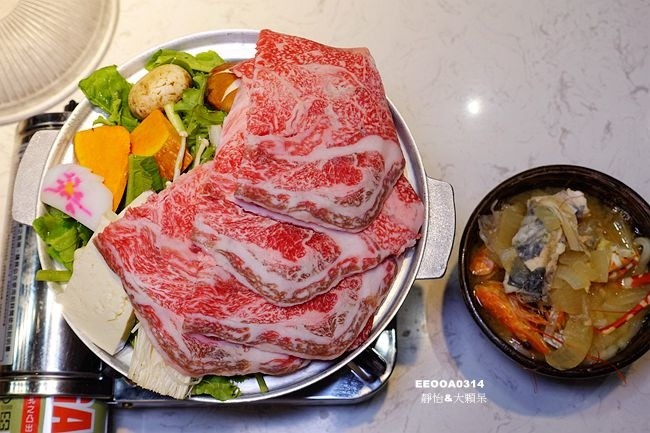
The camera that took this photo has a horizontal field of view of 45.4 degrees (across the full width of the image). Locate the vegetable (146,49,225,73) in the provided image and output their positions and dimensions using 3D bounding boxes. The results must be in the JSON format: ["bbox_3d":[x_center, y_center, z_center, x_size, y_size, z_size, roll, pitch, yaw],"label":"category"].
[{"bbox_3d":[-0.090,-0.099,0.500,0.049,0.013,0.021,-6,72,-2],"label":"vegetable"}]

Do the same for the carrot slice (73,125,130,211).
[{"bbox_3d":[-0.136,-0.030,0.479,0.033,0.018,0.053,-7,72,-2],"label":"carrot slice"}]

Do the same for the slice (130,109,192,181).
[{"bbox_3d":[-0.102,-0.044,0.486,0.022,0.022,0.041,-35,75,-10],"label":"slice"}]

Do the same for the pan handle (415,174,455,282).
[{"bbox_3d":[0.065,0.007,0.458,0.020,0.008,0.062,7,72,2],"label":"pan handle"}]

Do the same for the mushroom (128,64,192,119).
[{"bbox_3d":[-0.103,-0.078,0.488,0.037,0.025,0.027,-36,75,-11],"label":"mushroom"}]

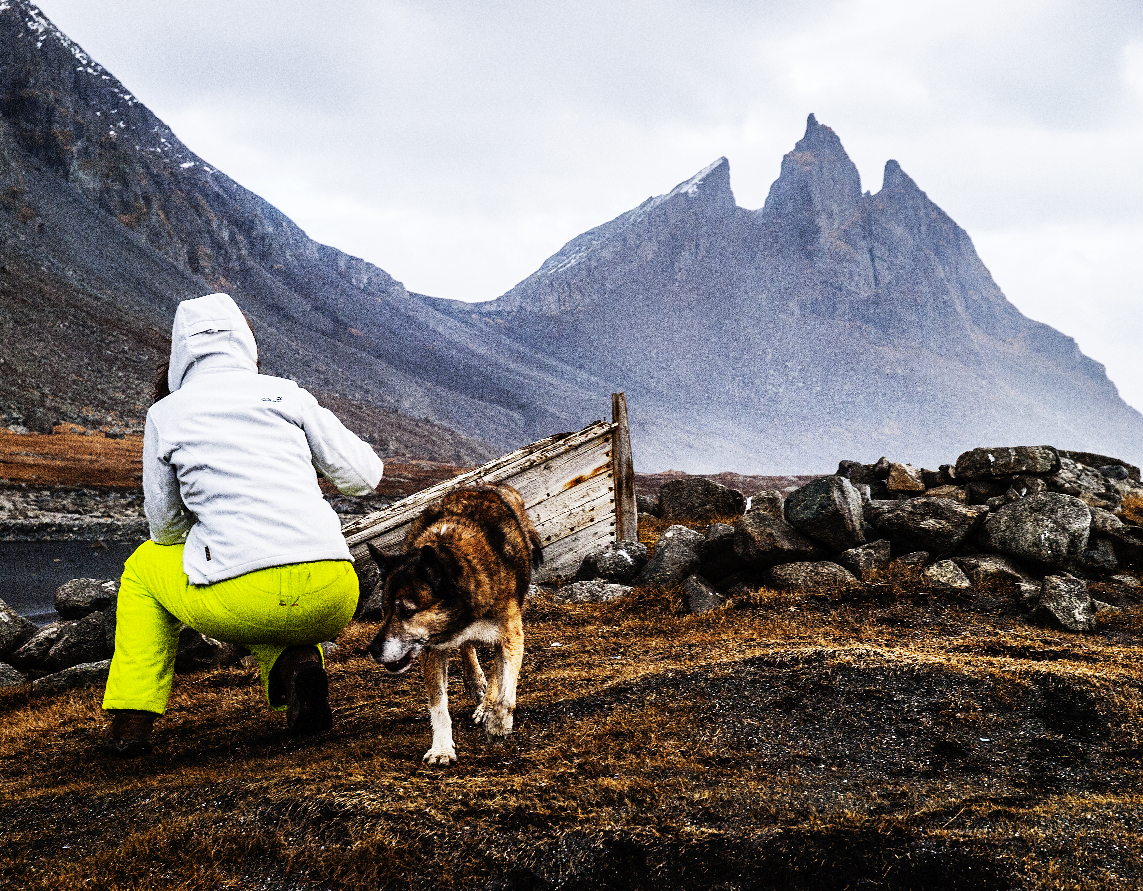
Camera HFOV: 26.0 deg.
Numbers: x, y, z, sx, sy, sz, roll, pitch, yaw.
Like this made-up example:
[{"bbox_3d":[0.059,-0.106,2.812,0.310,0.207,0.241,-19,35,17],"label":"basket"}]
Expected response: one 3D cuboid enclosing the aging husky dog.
[{"bbox_3d":[-0.245,0.415,5.930,0.330,0.640,0.950,0,-1,9],"label":"aging husky dog"}]

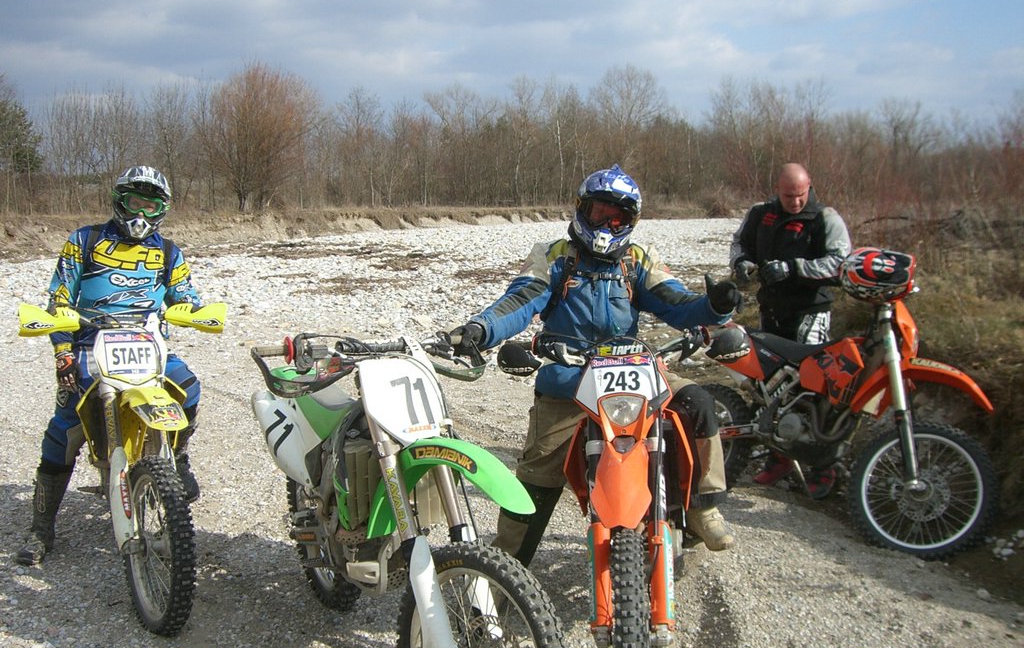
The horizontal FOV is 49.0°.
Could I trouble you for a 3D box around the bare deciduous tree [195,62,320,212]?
[{"bbox_3d":[-9.952,-7.353,43.956,5.000,5.900,5.000,0,6,0],"label":"bare deciduous tree"}]

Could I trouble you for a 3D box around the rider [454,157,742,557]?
[{"bbox_3d":[0.318,0.318,4.181,1.030,1.740,0.800,1,6,6],"label":"rider"}]

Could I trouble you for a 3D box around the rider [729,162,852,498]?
[{"bbox_3d":[1.552,0.050,6.264,0.660,1.830,0.500,5,8,35],"label":"rider"}]

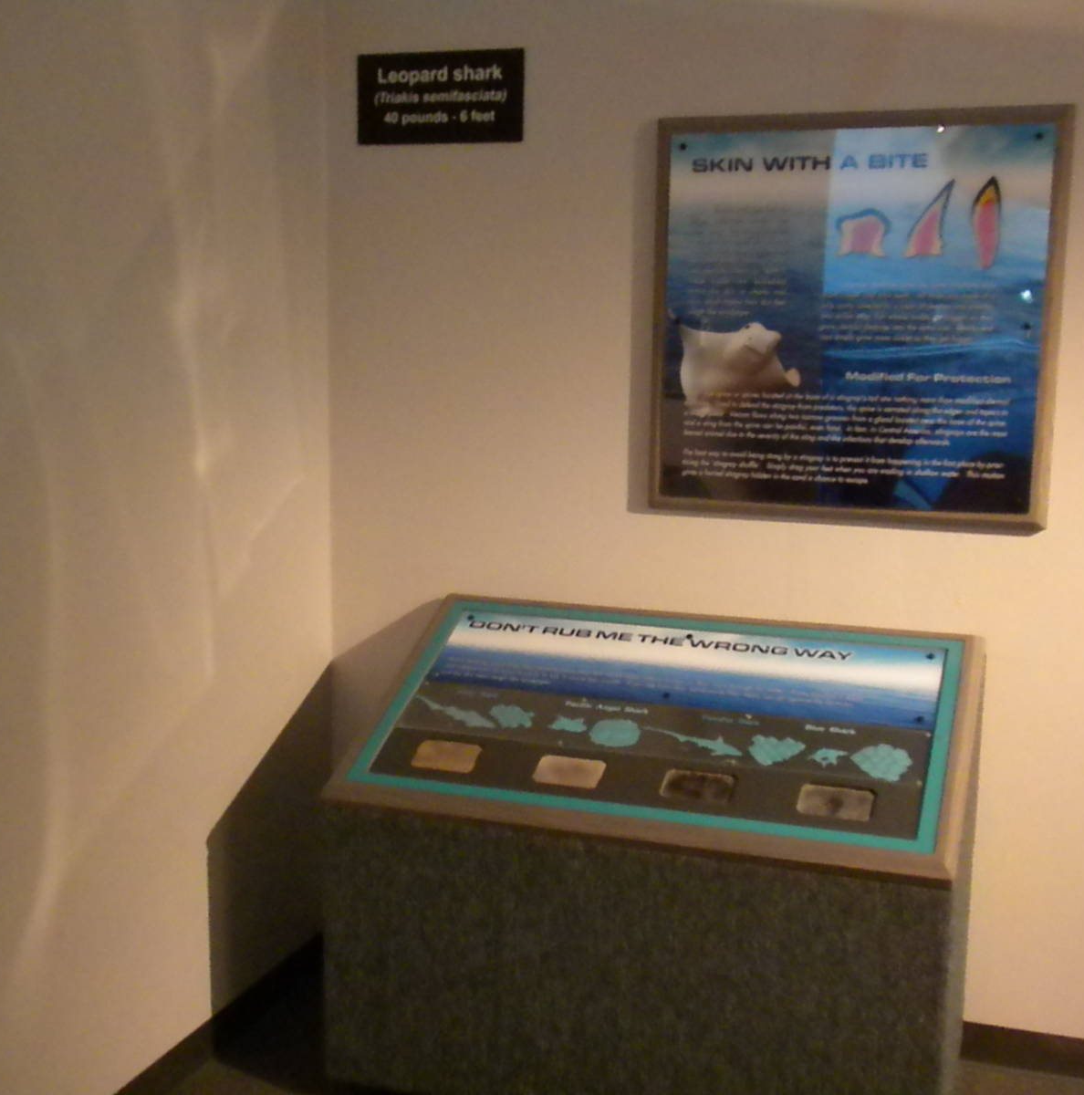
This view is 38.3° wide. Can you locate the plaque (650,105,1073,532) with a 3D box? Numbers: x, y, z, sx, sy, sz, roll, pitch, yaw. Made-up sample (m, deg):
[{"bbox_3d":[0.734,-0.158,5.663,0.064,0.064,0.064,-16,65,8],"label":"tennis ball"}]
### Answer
[{"bbox_3d":[0.634,-0.471,3.224,0.833,0.832,0.030,4,9,19],"label":"plaque"}]

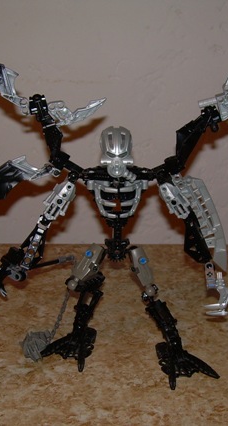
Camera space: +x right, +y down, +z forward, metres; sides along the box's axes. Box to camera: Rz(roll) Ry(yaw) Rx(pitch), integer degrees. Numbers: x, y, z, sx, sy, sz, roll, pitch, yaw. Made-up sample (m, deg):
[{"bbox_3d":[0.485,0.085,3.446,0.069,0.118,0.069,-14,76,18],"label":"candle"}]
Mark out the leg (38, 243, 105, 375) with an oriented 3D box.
[{"bbox_3d":[-0.040,0.086,0.598,0.063,0.115,0.062,0,18,0],"label":"leg"}]

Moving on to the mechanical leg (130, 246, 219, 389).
[{"bbox_3d":[0.056,0.092,0.577,0.077,0.118,0.066,0,18,0],"label":"mechanical leg"}]

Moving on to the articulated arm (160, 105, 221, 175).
[{"bbox_3d":[0.069,-0.067,0.560,0.028,0.072,0.025,41,0,0],"label":"articulated arm"}]

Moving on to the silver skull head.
[{"bbox_3d":[0.003,-0.054,0.554,0.030,0.043,0.034,0,18,0],"label":"silver skull head"}]

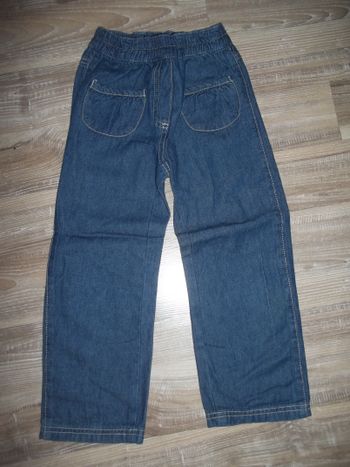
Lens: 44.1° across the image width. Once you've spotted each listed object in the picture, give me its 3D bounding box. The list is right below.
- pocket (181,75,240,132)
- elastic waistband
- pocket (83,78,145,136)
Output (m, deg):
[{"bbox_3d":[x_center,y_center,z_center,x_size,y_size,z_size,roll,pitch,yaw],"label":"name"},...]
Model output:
[{"bbox_3d":[0.062,-0.224,0.745,0.097,0.013,0.095,-5,81,-1],"label":"pocket"},{"bbox_3d":[-0.026,-0.336,0.763,0.255,0.027,0.061,-1,81,0],"label":"elastic waistband"},{"bbox_3d":[-0.104,-0.216,0.744,0.102,0.013,0.095,3,81,1],"label":"pocket"}]

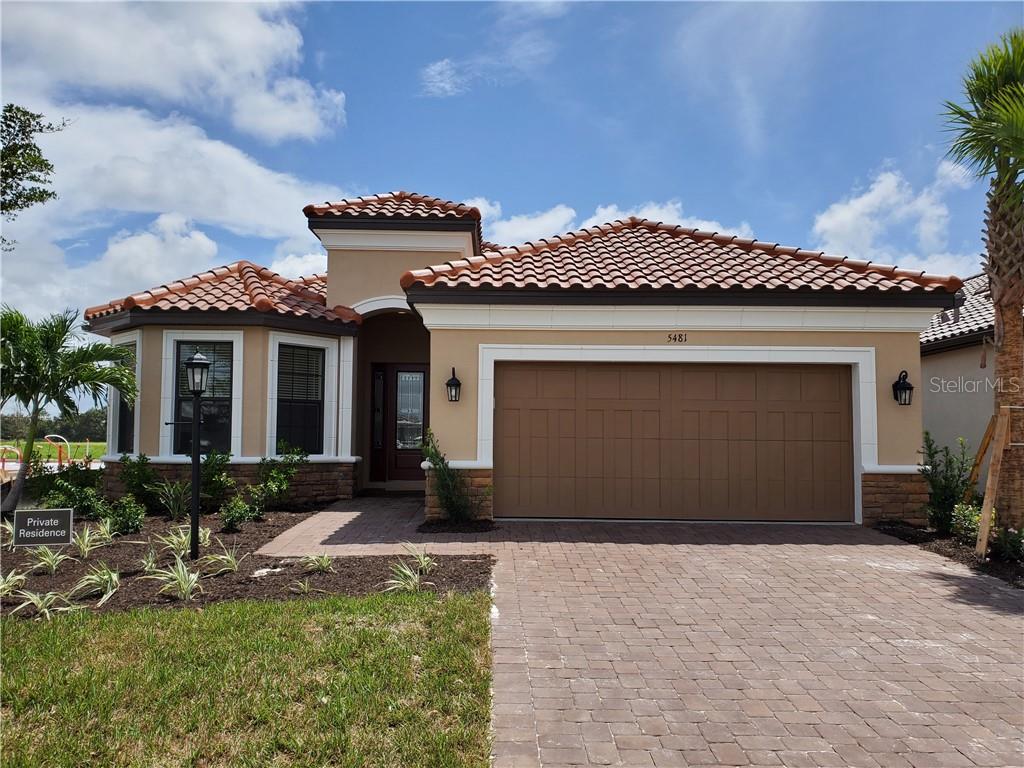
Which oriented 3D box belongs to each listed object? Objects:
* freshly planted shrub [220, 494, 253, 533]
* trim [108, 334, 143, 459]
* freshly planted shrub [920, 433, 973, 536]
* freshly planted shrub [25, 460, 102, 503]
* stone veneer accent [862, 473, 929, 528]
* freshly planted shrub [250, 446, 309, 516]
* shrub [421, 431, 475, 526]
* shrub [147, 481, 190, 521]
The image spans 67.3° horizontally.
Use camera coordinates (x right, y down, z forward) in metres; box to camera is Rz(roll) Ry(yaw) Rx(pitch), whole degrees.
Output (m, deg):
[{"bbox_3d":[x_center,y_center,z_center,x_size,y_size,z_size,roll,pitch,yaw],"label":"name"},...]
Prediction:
[{"bbox_3d":[-3.426,1.610,9.564,0.443,0.467,0.450,0,-4,1],"label":"freshly planted shrub"},{"bbox_3d":[-6.172,0.169,12.251,1.250,1.920,0.150,-3,-5,44],"label":"trim"},{"bbox_3d":[5.475,1.266,9.691,0.646,1.292,0.660,0,-4,1],"label":"freshly planted shrub"},{"bbox_3d":[-7.133,1.577,12.258,1.224,0.649,0.850,0,-3,1],"label":"freshly planted shrub"},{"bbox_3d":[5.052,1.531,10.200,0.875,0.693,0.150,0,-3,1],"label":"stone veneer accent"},{"bbox_3d":[-3.289,1.379,10.882,0.809,0.977,0.750,0,-4,1],"label":"freshly planted shrub"},{"bbox_3d":[-0.819,1.206,9.922,0.661,1.195,0.580,0,-4,1],"label":"shrub"},{"bbox_3d":[-4.674,1.588,10.510,0.647,0.536,0.600,0,-3,1],"label":"shrub"}]

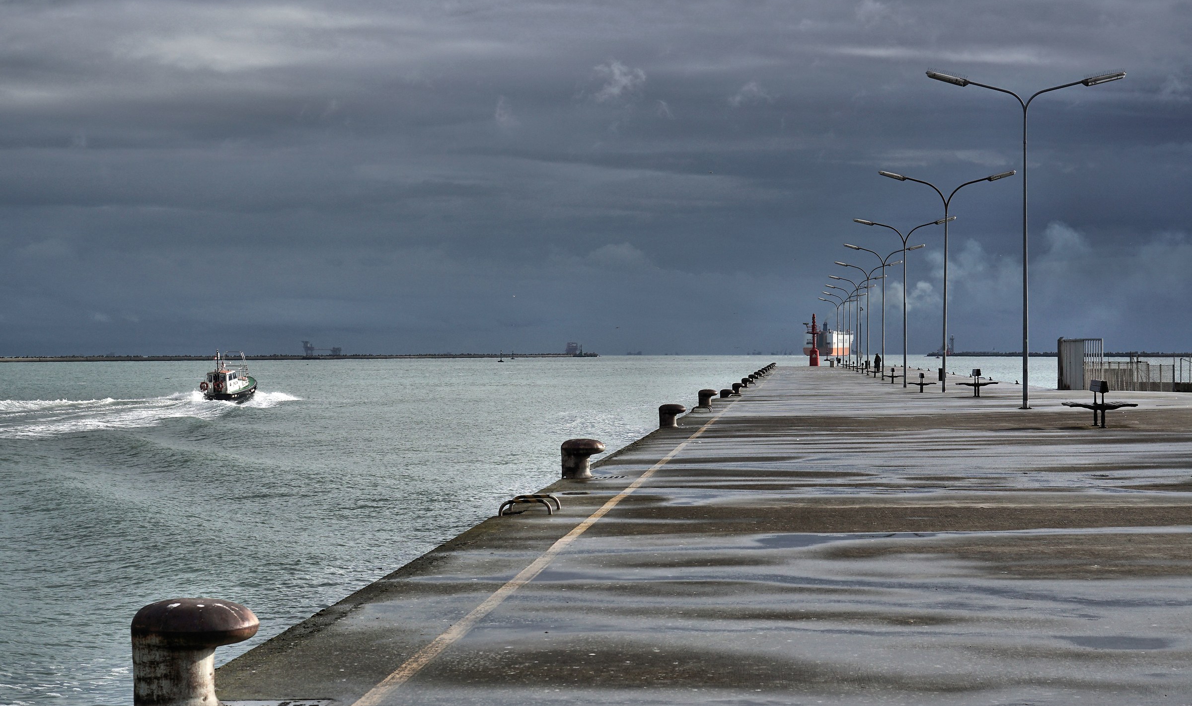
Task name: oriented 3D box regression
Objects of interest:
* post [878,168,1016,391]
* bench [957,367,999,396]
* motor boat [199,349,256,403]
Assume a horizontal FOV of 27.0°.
[{"bbox_3d":[14.620,-2.970,103.300,5.600,9.250,0.370,0,0,5],"label":"post"},{"bbox_3d":[13.220,1.055,86.000,1.380,0.960,1.750,0,0,5],"label":"bench"},{"bbox_3d":[-31.043,1.996,213.000,2.800,4.555,8.200,0,0,18],"label":"motor boat"}]

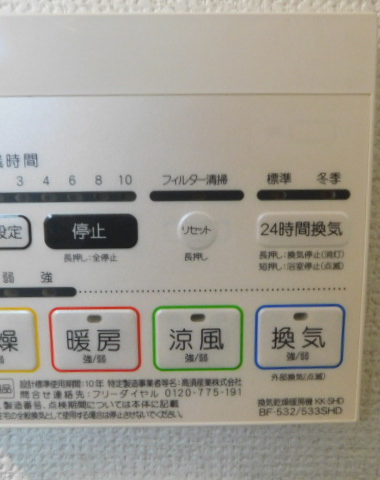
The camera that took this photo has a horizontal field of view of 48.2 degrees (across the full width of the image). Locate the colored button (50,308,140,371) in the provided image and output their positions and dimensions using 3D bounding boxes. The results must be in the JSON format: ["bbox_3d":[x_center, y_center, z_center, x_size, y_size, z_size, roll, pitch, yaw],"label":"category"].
[{"bbox_3d":[-0.029,0.031,0.130,0.027,0.020,0.004,-1,7,-1],"label":"colored button"}]

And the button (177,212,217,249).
[{"bbox_3d":[0.002,-0.003,0.126,0.012,0.012,0.004,-1,7,-1],"label":"button"}]

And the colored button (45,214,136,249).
[{"bbox_3d":[-0.029,-0.003,0.126,0.027,0.010,0.004,-1,7,-1],"label":"colored button"}]

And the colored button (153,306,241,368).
[{"bbox_3d":[0.003,0.030,0.131,0.027,0.020,0.004,-1,7,-1],"label":"colored button"}]

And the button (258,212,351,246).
[{"bbox_3d":[0.034,-0.003,0.127,0.027,0.010,0.004,-1,7,-1],"label":"button"}]

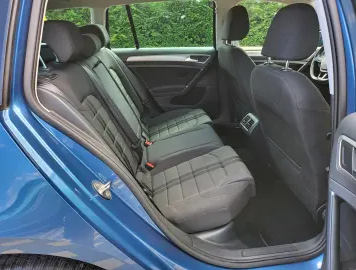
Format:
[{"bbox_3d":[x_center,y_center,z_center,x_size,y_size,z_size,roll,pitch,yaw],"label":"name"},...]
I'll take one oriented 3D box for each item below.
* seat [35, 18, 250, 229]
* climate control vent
[{"bbox_3d":[-0.174,-0.187,1.495,0.949,0.898,1.306,-3,24,-7],"label":"seat"},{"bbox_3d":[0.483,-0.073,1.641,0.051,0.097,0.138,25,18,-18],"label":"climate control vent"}]

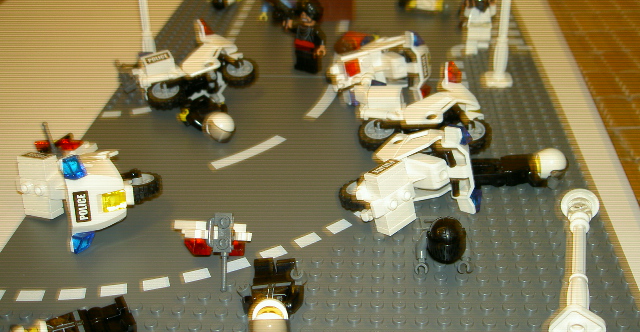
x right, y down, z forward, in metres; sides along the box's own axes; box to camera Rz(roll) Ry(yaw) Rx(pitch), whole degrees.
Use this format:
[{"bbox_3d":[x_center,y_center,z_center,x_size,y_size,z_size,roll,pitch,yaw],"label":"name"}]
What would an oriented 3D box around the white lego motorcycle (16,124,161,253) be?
[{"bbox_3d":[-0.100,0.005,0.301,0.063,0.043,0.048,7,24,13],"label":"white lego motorcycle"}]

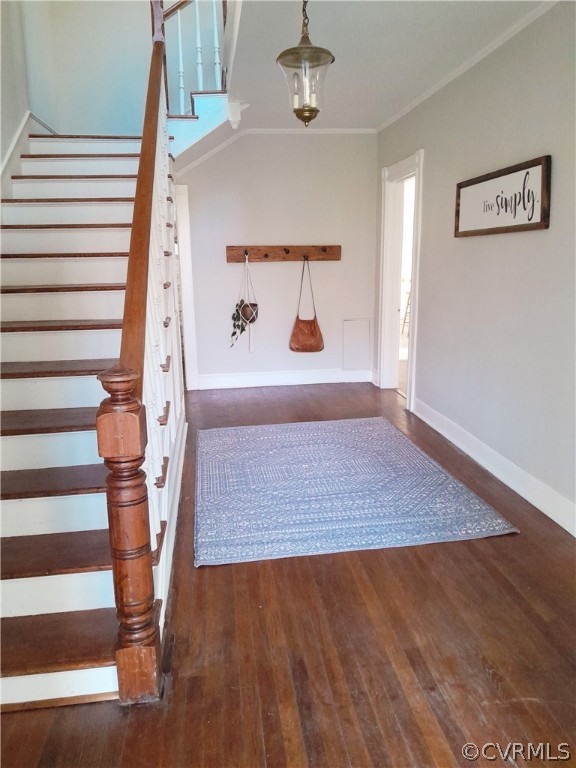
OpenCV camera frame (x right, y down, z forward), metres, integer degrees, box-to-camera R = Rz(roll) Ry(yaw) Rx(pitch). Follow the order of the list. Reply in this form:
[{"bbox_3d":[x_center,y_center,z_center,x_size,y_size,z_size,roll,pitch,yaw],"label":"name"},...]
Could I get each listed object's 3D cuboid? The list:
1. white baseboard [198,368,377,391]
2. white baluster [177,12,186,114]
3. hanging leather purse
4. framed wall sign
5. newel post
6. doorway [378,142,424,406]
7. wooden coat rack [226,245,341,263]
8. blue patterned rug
[{"bbox_3d":[-0.004,-0.069,6.321,1.913,0.162,0.020,-3,13,-7],"label":"white baseboard"},{"bbox_3d":[-0.818,-2.467,4.443,0.034,0.736,0.034,-3,13,-7],"label":"white baluster"},{"bbox_3d":[0.210,-0.814,6.090,0.384,0.991,0.103,-3,13,-7],"label":"hanging leather purse"},{"bbox_3d":[1.261,-1.095,3.500,0.030,0.363,1.107,-3,13,-7],"label":"framed wall sign"},{"bbox_3d":[-0.488,0.470,1.783,0.122,1.071,0.122,-3,13,-7],"label":"newel post"},{"bbox_3d":[1.065,-0.930,5.409,0.130,2.200,1.071,-3,13,-7],"label":"doorway"},{"bbox_3d":[-0.028,-1.356,5.996,1.196,0.166,0.060,-3,13,-7],"label":"wooden coat rack"},{"bbox_3d":[0.205,0.555,3.818,1.584,0.010,2.192,-3,13,-9],"label":"blue patterned rug"}]

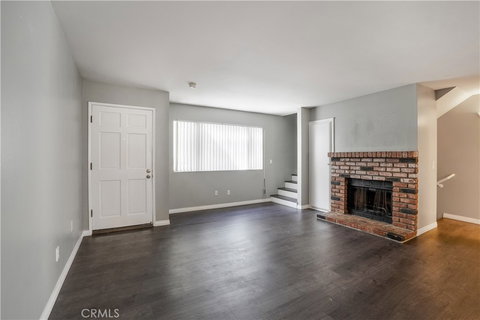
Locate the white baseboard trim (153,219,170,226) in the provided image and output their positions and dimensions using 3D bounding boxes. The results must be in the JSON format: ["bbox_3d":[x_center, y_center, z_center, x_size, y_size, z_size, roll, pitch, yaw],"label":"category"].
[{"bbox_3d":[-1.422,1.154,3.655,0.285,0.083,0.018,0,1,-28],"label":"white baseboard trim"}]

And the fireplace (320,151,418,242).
[{"bbox_3d":[2.130,0.530,3.540,0.500,1.330,1.370,0,1,-33],"label":"fireplace"}]

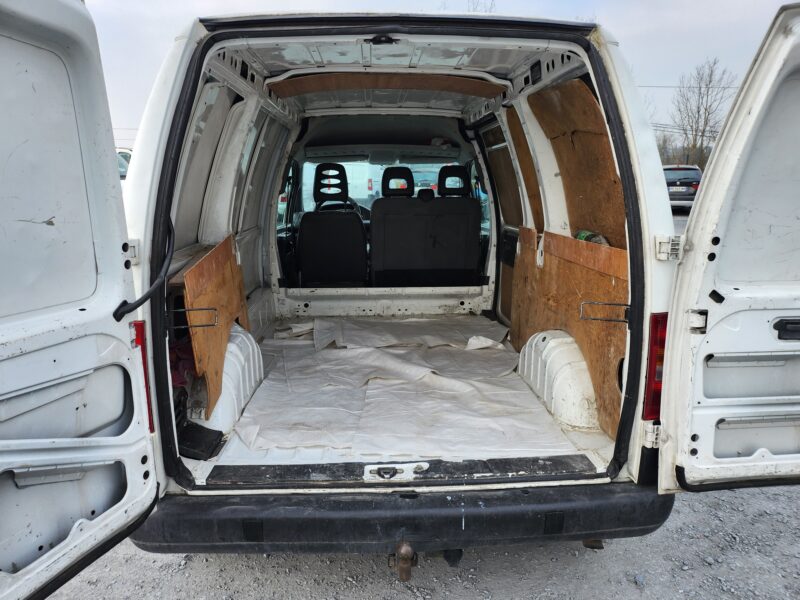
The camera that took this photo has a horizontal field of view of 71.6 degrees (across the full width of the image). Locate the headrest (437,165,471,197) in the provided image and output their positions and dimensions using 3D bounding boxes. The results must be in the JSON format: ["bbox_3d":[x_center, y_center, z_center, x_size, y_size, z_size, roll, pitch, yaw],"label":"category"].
[{"bbox_3d":[0.365,-0.809,3.764,0.205,0.200,0.100,-1,13,-3],"label":"headrest"}]

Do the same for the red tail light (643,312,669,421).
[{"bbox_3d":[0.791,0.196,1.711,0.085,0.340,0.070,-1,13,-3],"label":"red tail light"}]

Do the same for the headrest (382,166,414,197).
[{"bbox_3d":[-0.011,-0.800,3.743,0.205,0.195,0.100,-1,13,-3],"label":"headrest"}]

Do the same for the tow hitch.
[{"bbox_3d":[0.011,0.800,1.694,0.085,0.110,0.110,-1,13,-3],"label":"tow hitch"}]

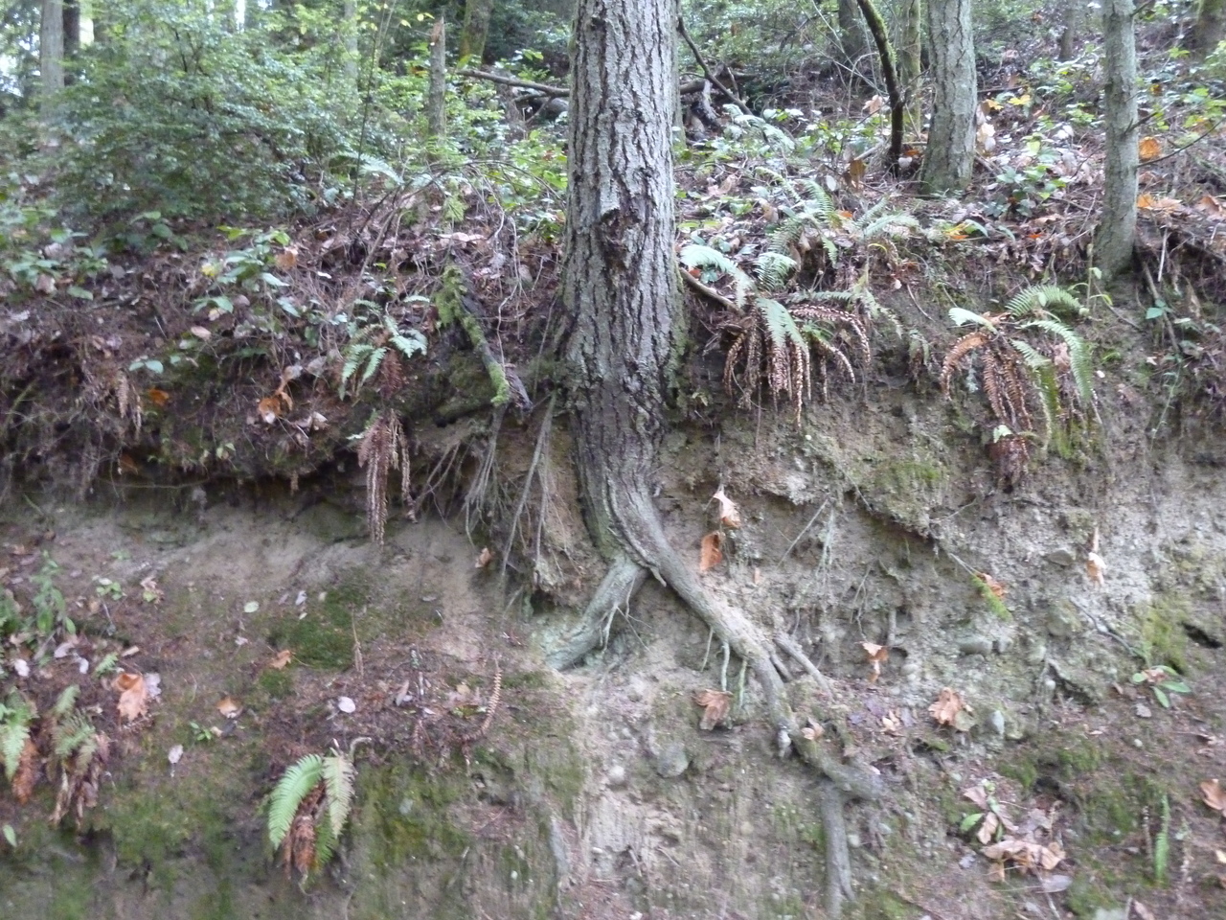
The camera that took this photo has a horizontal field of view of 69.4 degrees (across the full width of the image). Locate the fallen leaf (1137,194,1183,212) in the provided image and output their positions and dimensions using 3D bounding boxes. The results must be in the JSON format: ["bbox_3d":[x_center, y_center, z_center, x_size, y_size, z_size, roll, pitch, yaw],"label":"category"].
[{"bbox_3d":[2.901,-1.365,4.700,0.244,0.092,0.130,0,0,0],"label":"fallen leaf"}]

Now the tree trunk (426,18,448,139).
[{"bbox_3d":[-1.297,-2.795,6.500,0.140,0.928,0.140,0,0,0],"label":"tree trunk"}]

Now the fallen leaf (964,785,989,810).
[{"bbox_3d":[1.396,1.293,3.400,0.096,0.096,0.070,0,0,0],"label":"fallen leaf"}]

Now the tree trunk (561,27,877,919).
[{"bbox_3d":[0.460,0.010,3.750,1.283,3.600,0.800,0,0,0],"label":"tree trunk"}]

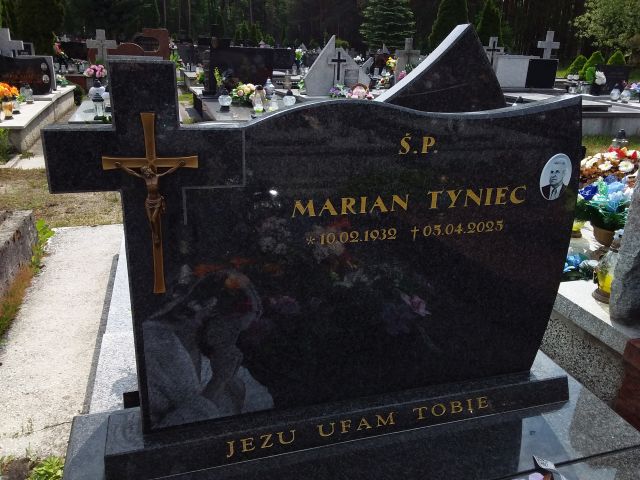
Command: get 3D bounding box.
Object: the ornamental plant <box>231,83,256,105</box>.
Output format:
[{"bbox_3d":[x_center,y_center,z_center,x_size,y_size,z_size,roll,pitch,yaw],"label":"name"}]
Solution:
[{"bbox_3d":[-0.944,-1.790,6.300,0.251,0.220,0.251,-4,22,-16],"label":"ornamental plant"}]

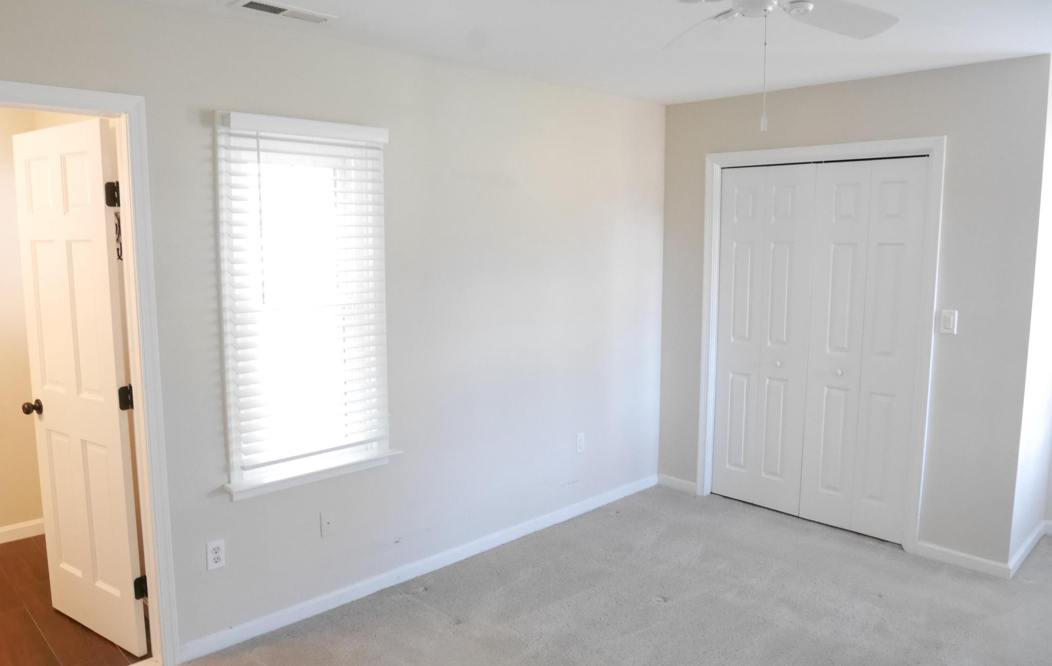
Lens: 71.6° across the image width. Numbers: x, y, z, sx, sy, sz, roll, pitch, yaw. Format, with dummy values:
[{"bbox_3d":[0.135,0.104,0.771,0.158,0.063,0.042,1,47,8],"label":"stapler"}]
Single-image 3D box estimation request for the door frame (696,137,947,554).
[{"bbox_3d":[1.575,0.038,4.075,1.322,2.118,0.100,7,10,44],"label":"door frame"}]

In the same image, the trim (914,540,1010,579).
[{"bbox_3d":[2.130,1.111,3.572,0.397,0.075,0.016,7,10,44],"label":"trim"}]

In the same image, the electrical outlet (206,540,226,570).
[{"bbox_3d":[-1.190,0.854,2.806,0.070,0.114,0.010,-7,10,-43],"label":"electrical outlet"}]

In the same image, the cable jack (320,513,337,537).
[{"bbox_3d":[-0.847,0.816,3.133,0.070,0.114,0.010,-7,10,-43],"label":"cable jack"}]

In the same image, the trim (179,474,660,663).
[{"bbox_3d":[-0.211,1.091,3.785,3.012,0.075,0.016,-7,10,-43],"label":"trim"}]

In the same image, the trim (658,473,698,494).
[{"bbox_3d":[0.971,0.979,4.716,0.297,0.075,0.016,7,10,44],"label":"trim"}]

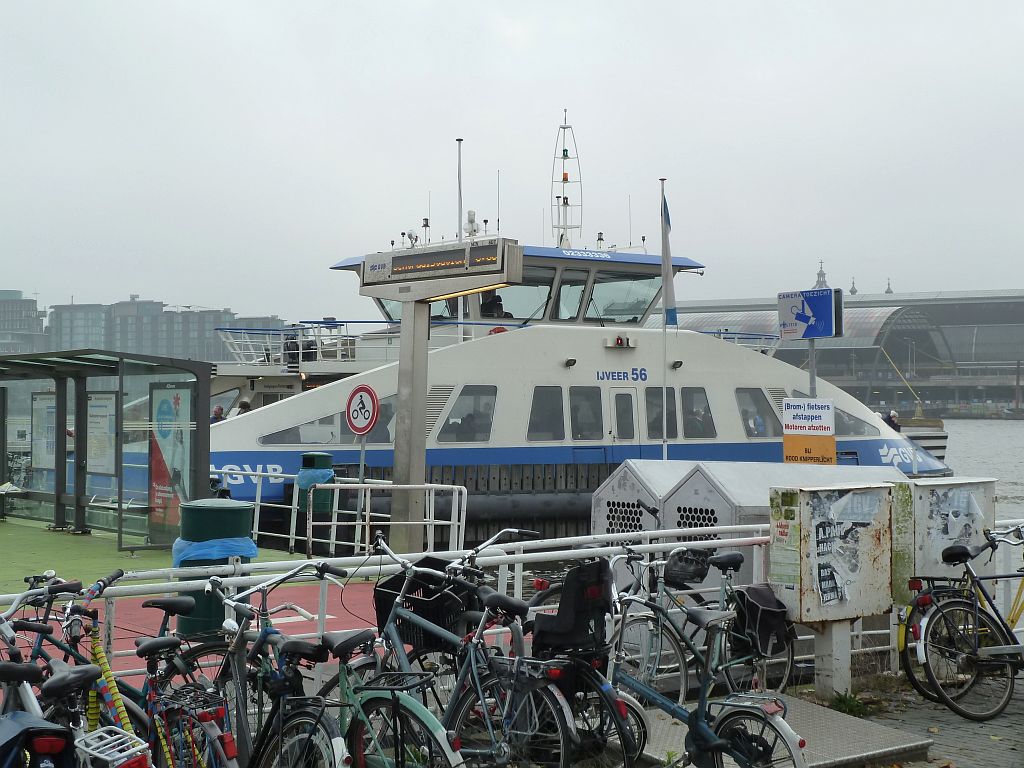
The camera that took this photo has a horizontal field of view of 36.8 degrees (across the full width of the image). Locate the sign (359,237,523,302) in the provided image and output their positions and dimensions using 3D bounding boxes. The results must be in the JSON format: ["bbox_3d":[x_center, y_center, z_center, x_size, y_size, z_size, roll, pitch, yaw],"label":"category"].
[{"bbox_3d":[-0.953,-1.407,19.894,0.320,0.700,3.030,3,-2,-40],"label":"sign"}]

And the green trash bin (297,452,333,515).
[{"bbox_3d":[-3.541,1.802,28.000,0.570,1.070,0.570,1,-1,0],"label":"green trash bin"}]

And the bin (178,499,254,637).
[{"bbox_3d":[-2.315,1.443,12.000,0.575,1.070,0.575,2,-2,-18],"label":"bin"}]

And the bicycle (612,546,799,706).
[{"bbox_3d":[1.204,1.551,9.500,1.770,1.110,0.600,1,-1,-43],"label":"bicycle"}]

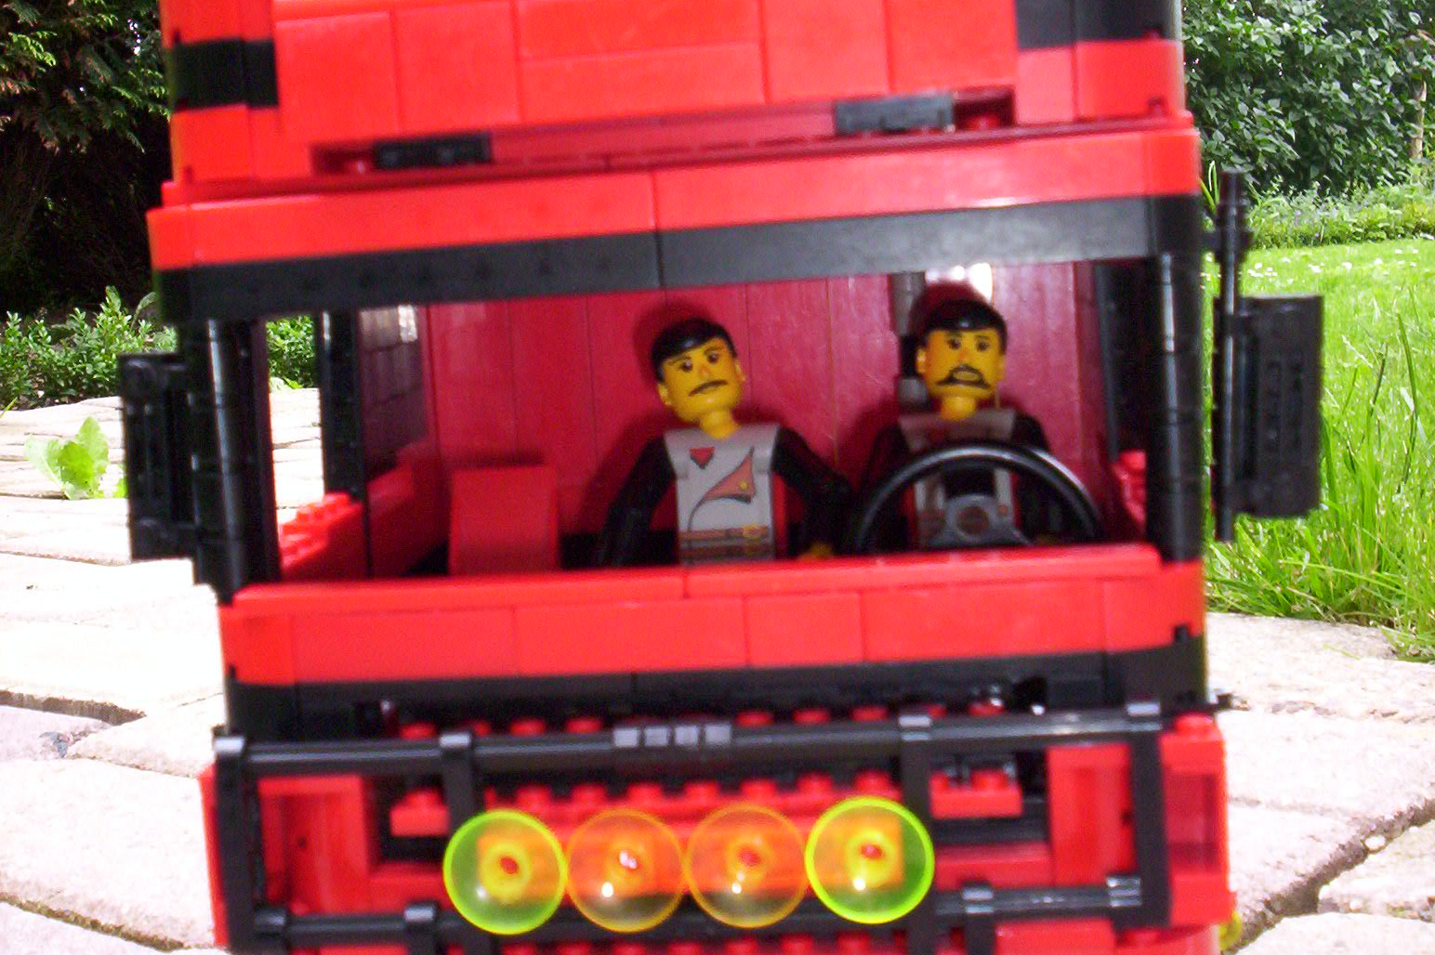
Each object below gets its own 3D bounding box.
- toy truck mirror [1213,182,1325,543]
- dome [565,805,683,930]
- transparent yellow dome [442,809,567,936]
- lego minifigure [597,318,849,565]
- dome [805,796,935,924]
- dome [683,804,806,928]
[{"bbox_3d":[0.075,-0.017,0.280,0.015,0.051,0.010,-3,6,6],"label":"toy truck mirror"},{"bbox_3d":[-0.012,0.051,0.272,0.016,0.016,0.006,-3,6,6],"label":"dome"},{"bbox_3d":[-0.028,0.052,0.274,0.016,0.016,0.006,-3,6,6],"label":"transparent yellow dome"},{"bbox_3d":[0.000,0.003,0.337,0.042,0.058,0.034,-3,6,6],"label":"lego minifigure"},{"bbox_3d":[0.020,0.049,0.269,0.016,0.016,0.006,-3,6,6],"label":"dome"},{"bbox_3d":[0.004,0.050,0.271,0.016,0.016,0.006,-3,6,6],"label":"dome"}]

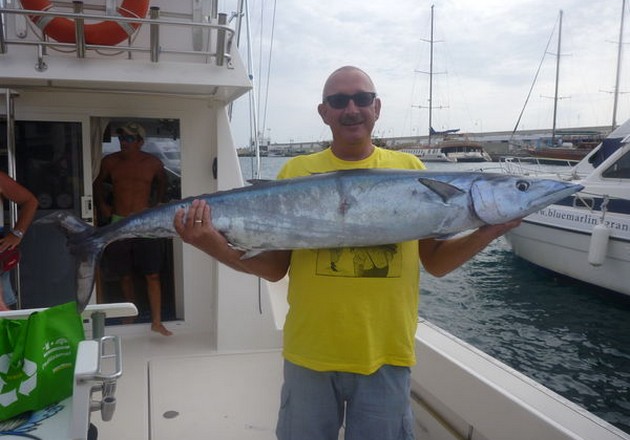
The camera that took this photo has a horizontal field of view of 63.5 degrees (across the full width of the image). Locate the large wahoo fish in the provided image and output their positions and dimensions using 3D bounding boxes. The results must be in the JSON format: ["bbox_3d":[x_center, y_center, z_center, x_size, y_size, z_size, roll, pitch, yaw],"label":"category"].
[{"bbox_3d":[-0.012,0.032,1.360,1.460,0.325,0.170,-4,8,1],"label":"large wahoo fish"}]

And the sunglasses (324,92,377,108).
[{"bbox_3d":[0.105,-0.352,1.535,0.150,0.048,0.145,-3,5,0],"label":"sunglasses"}]

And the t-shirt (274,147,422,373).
[{"bbox_3d":[0.117,0.120,1.630,0.470,0.690,0.290,0,8,0],"label":"t-shirt"}]

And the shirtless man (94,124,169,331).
[{"bbox_3d":[-1.530,0.090,4.250,0.620,1.750,0.460,-2,8,-16],"label":"shirtless man"}]

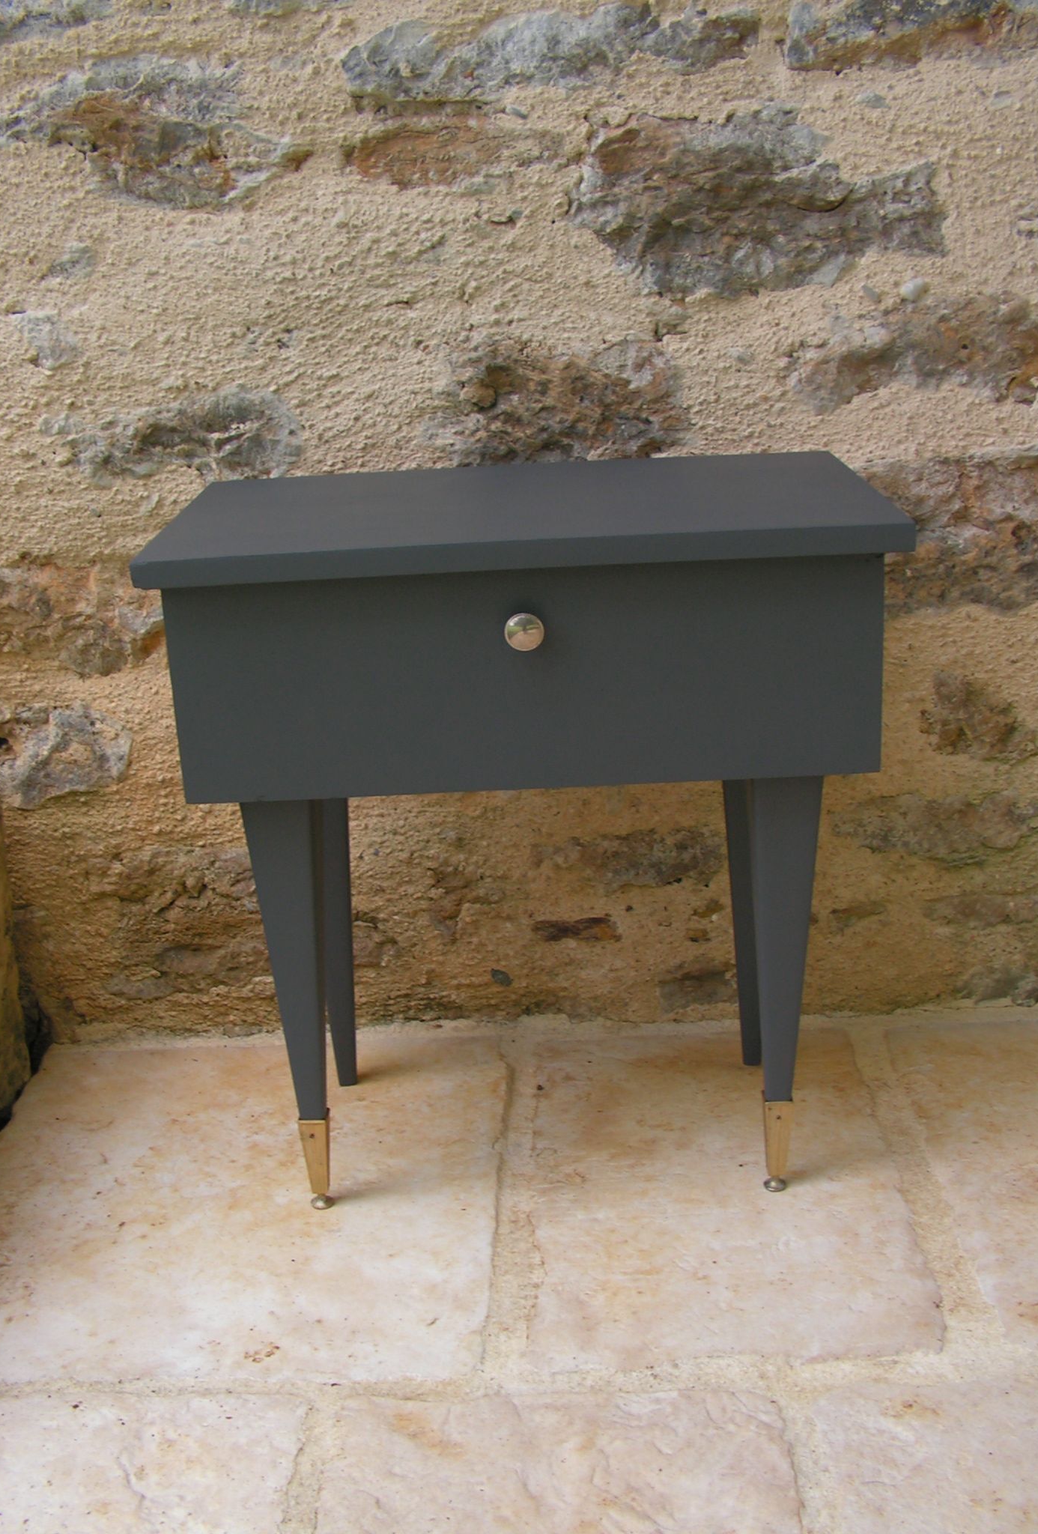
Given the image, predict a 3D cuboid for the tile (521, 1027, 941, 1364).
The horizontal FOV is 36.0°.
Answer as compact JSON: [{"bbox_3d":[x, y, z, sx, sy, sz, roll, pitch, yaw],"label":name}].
[{"bbox_3d":[0.151,0.328,1.269,0.282,0.020,0.440,-2,20,3],"label":"tile"}]

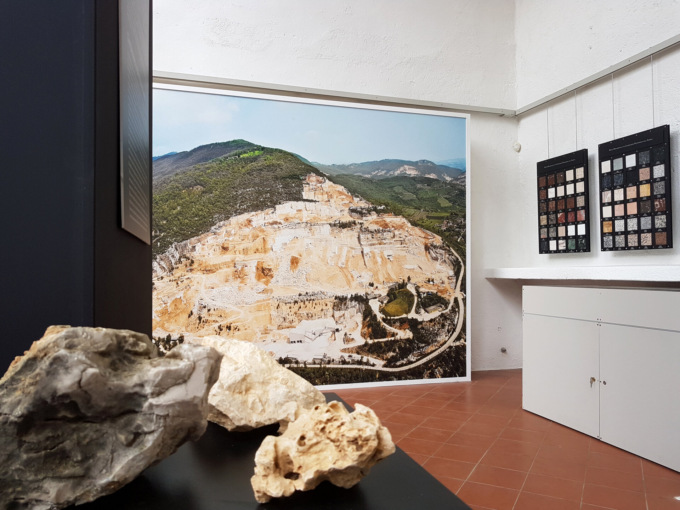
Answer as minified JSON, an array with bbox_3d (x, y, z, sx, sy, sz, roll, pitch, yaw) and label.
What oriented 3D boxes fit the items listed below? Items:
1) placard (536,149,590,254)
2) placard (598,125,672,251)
[{"bbox_3d":[2.300,-0.518,5.278,0.036,1.000,0.700,0,-1,-17],"label":"placard"},{"bbox_3d":[2.546,-0.540,4.432,0.036,1.000,0.700,0,-1,-17],"label":"placard"}]

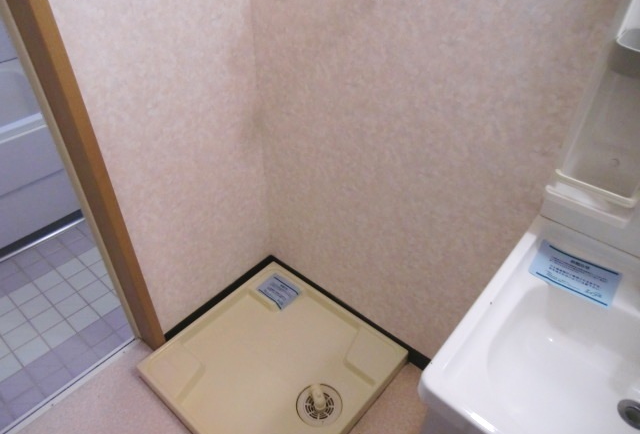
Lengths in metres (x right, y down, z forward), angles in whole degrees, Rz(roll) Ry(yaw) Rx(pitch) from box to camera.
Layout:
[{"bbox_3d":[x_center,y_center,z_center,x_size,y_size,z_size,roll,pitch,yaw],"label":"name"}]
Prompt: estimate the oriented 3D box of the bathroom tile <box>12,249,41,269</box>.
[{"bbox_3d":[-1.331,0.196,2.031,0.098,0.010,0.098,30,48,29],"label":"bathroom tile"}]

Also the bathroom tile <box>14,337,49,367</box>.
[{"bbox_3d":[-1.052,0.494,1.627,0.094,0.010,0.092,29,47,30],"label":"bathroom tile"}]

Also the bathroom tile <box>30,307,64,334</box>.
[{"bbox_3d":[-1.072,0.408,1.745,0.092,0.009,0.092,30,47,29],"label":"bathroom tile"}]

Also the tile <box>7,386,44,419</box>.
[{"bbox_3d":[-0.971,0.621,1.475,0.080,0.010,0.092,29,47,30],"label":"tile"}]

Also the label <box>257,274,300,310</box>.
[{"bbox_3d":[-0.159,0.289,1.722,0.142,0.012,0.106,30,48,29],"label":"label"}]

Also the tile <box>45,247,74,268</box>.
[{"bbox_3d":[-1.190,0.191,2.042,0.098,0.010,0.098,30,48,29],"label":"tile"}]

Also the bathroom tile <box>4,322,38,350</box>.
[{"bbox_3d":[-1.135,0.455,1.688,0.092,0.009,0.092,30,47,29],"label":"bathroom tile"}]

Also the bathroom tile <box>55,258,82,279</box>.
[{"bbox_3d":[-1.093,0.231,1.956,0.092,0.009,0.092,30,47,29],"label":"bathroom tile"}]

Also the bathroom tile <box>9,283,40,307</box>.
[{"bbox_3d":[-1.220,0.324,1.840,0.092,0.009,0.092,30,47,29],"label":"bathroom tile"}]

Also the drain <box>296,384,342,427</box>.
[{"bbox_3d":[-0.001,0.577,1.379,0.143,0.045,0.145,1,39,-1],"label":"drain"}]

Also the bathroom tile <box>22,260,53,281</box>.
[{"bbox_3d":[-1.227,0.235,1.940,0.094,0.010,0.092,29,47,30],"label":"bathroom tile"}]

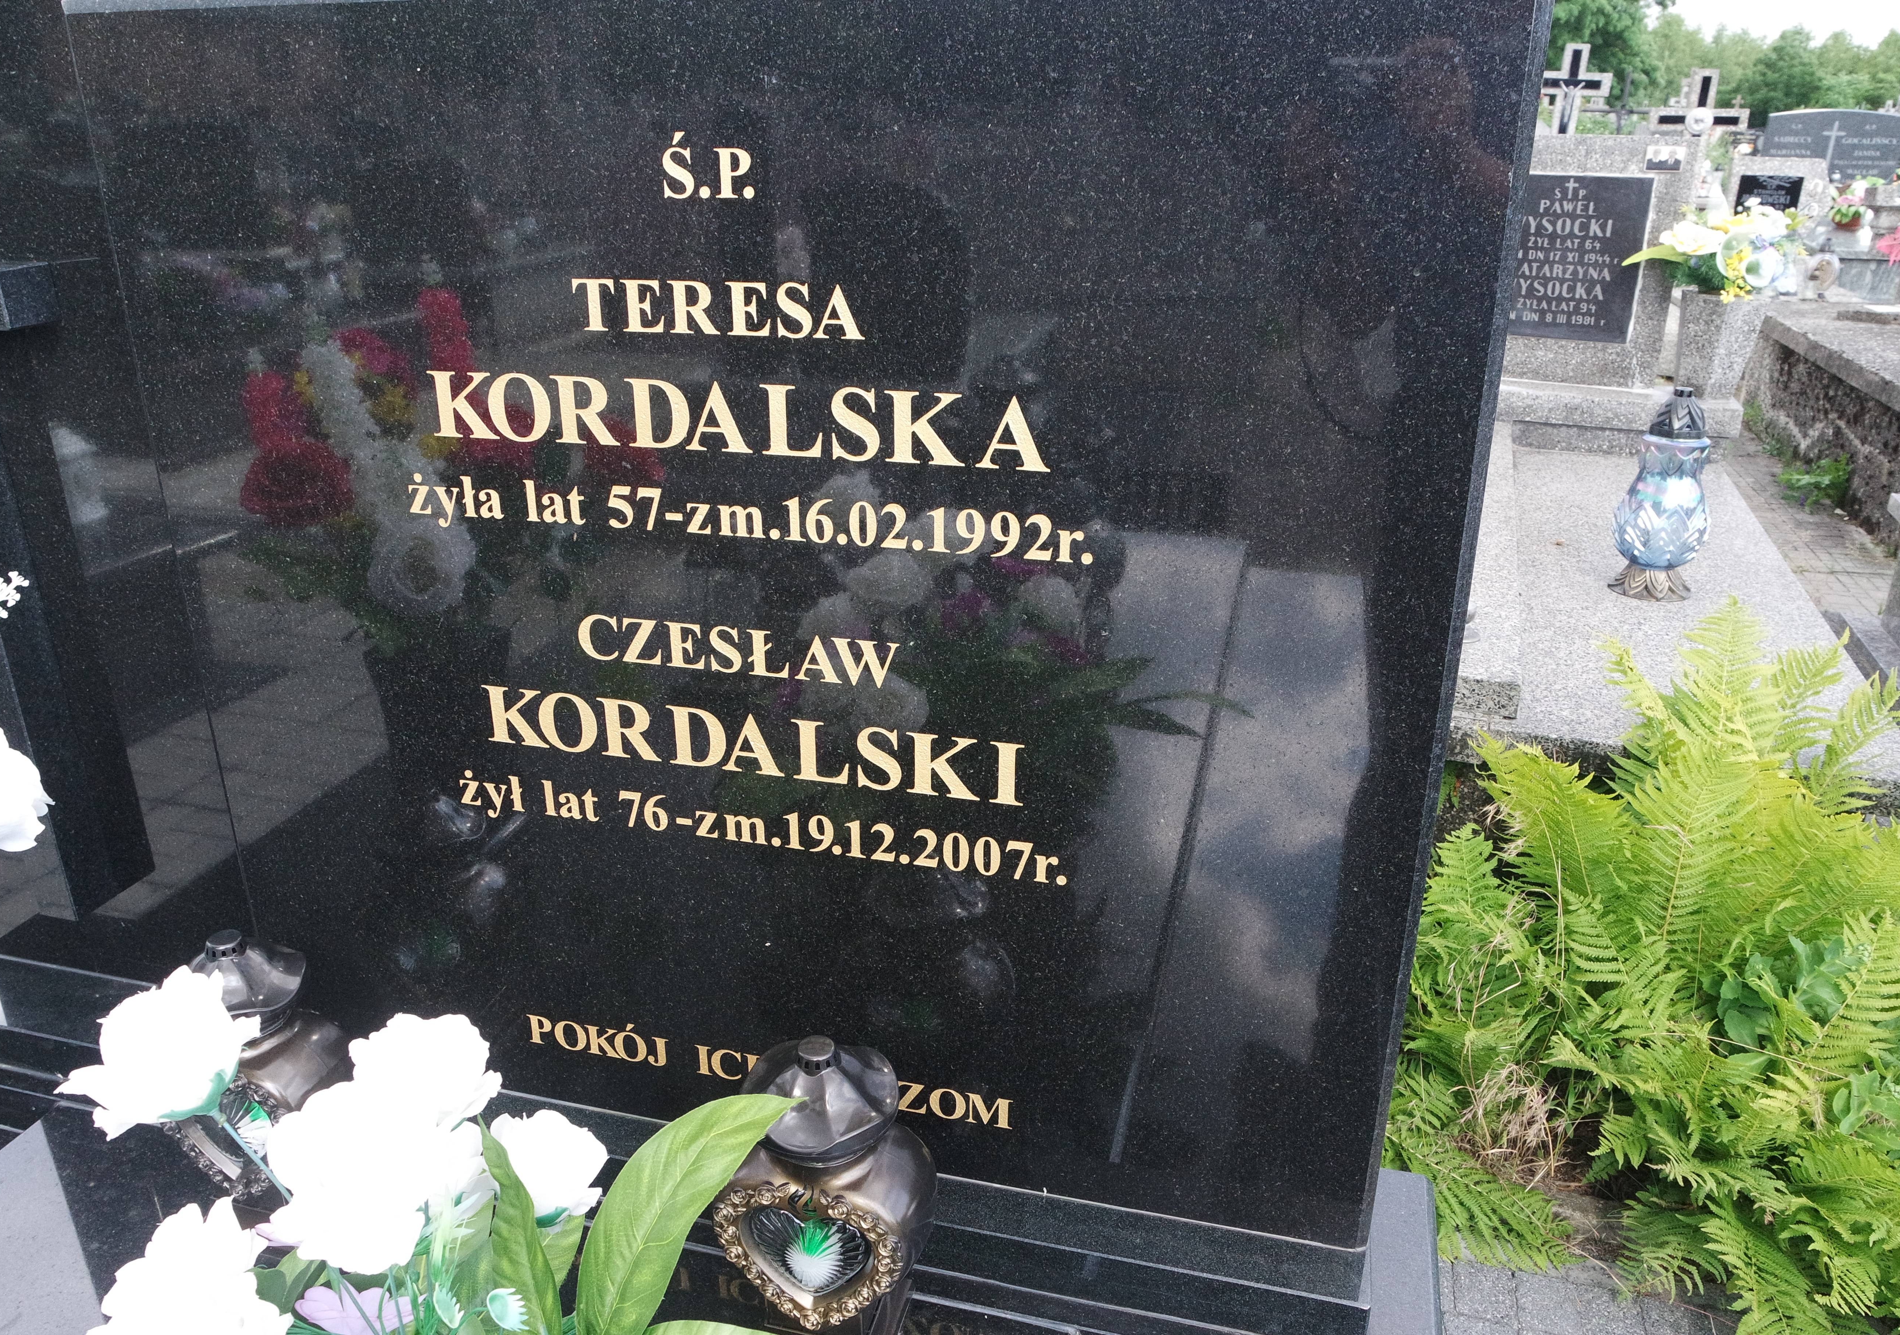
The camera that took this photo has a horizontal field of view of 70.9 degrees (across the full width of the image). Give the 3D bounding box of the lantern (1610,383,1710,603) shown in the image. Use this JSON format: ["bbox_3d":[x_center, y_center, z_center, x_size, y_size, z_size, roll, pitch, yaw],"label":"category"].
[{"bbox_3d":[1.344,-0.328,2.494,0.165,0.380,0.165,7,21,18],"label":"lantern"}]

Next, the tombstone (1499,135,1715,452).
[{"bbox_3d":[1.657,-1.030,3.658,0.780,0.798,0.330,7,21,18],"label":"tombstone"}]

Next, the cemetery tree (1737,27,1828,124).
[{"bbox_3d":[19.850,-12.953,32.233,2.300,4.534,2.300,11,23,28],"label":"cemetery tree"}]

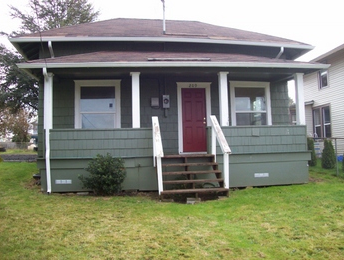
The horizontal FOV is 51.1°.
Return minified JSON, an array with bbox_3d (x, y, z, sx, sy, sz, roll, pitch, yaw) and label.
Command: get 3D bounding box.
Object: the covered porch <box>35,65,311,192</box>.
[{"bbox_3d":[0.136,-0.057,10.412,7.450,3.320,1.950,-1,-2,-8],"label":"covered porch"}]

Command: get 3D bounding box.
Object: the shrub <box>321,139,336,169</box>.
[{"bbox_3d":[6.136,0.932,14.100,0.560,1.200,0.560,-1,-2,-8],"label":"shrub"}]

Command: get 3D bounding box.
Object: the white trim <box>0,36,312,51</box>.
[{"bbox_3d":[-0.024,-2.634,10.791,9.300,0.150,0.130,-1,-2,-8],"label":"white trim"}]

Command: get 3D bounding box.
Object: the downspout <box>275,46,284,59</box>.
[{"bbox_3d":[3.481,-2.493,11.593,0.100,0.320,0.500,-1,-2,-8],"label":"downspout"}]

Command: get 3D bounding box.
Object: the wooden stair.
[{"bbox_3d":[0.471,1.152,8.983,1.620,0.970,1.250,-1,-2,-8],"label":"wooden stair"}]

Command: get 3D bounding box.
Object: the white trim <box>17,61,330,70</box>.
[{"bbox_3d":[0.285,-1.646,9.295,8.150,0.140,0.130,-1,-2,-8],"label":"white trim"}]

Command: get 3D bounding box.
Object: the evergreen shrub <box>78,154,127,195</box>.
[{"bbox_3d":[-1.701,1.093,8.837,1.100,1.030,1.000,-1,-2,-8],"label":"evergreen shrub"}]

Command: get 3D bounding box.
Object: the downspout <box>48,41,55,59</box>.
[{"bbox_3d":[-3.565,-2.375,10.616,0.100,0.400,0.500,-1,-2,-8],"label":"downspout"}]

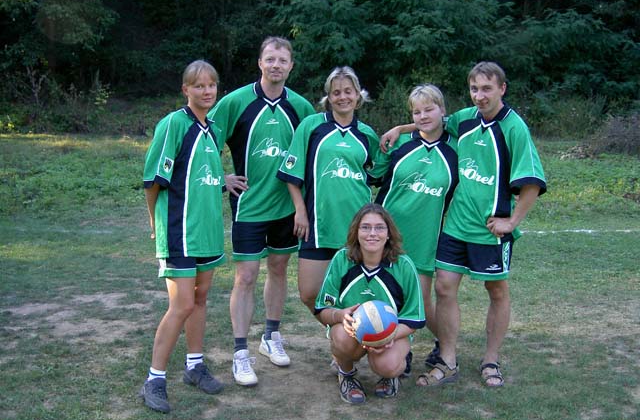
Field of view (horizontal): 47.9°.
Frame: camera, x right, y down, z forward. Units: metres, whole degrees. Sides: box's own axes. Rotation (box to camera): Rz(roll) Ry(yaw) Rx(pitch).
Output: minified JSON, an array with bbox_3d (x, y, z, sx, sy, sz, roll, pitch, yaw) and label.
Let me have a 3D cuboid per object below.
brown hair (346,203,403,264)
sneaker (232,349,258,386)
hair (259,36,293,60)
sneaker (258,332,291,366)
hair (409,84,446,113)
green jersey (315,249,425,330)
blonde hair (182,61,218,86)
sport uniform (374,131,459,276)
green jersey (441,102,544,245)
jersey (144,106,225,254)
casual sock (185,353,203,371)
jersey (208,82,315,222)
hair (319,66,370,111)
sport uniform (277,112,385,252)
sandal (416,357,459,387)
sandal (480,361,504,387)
[{"bbox_3d":[0.271,0.117,3.580,0.260,0.290,0.220,0,9,0],"label":"brown hair"},{"bbox_3d":[-0.401,0.839,3.910,0.105,0.120,0.290,-2,9,-14],"label":"sneaker"},{"bbox_3d":[-0.233,-0.831,3.780,0.180,0.160,0.200,0,6,-3],"label":"hair"},{"bbox_3d":[-0.262,0.801,4.150,0.105,0.120,0.290,-4,10,-23],"label":"sneaker"},{"bbox_3d":[0.574,-0.585,3.850,0.190,0.170,0.200,2,6,16],"label":"hair"},{"bbox_3d":[0.244,0.412,3.560,0.530,0.450,0.360,0,6,3],"label":"green jersey"},{"bbox_3d":[-0.570,-0.631,3.410,0.170,0.160,0.200,-3,6,-25],"label":"blonde hair"},{"bbox_3d":[0.514,-0.040,3.840,0.540,0.770,0.320,1,6,7],"label":"sport uniform"},{"bbox_3d":[0.927,-0.198,3.810,0.520,0.700,0.310,5,10,28],"label":"green jersey"},{"bbox_3d":[-0.653,-0.132,3.450,0.460,0.730,0.290,-5,8,-41],"label":"jersey"},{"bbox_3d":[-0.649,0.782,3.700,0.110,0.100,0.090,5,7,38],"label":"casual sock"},{"bbox_3d":[-0.299,-0.315,3.820,0.620,0.710,0.290,-2,9,-14],"label":"jersey"},{"bbox_3d":[0.128,-0.635,3.770,0.250,0.220,0.220,-1,9,-8],"label":"hair"},{"bbox_3d":[0.055,-0.150,3.790,0.560,0.710,0.290,-2,9,-12],"label":"sport uniform"},{"bbox_3d":[0.616,0.852,3.780,0.280,0.110,0.110,-5,8,-43],"label":"sandal"},{"bbox_3d":[0.925,0.856,3.880,0.105,0.095,0.270,1,9,4],"label":"sandal"}]

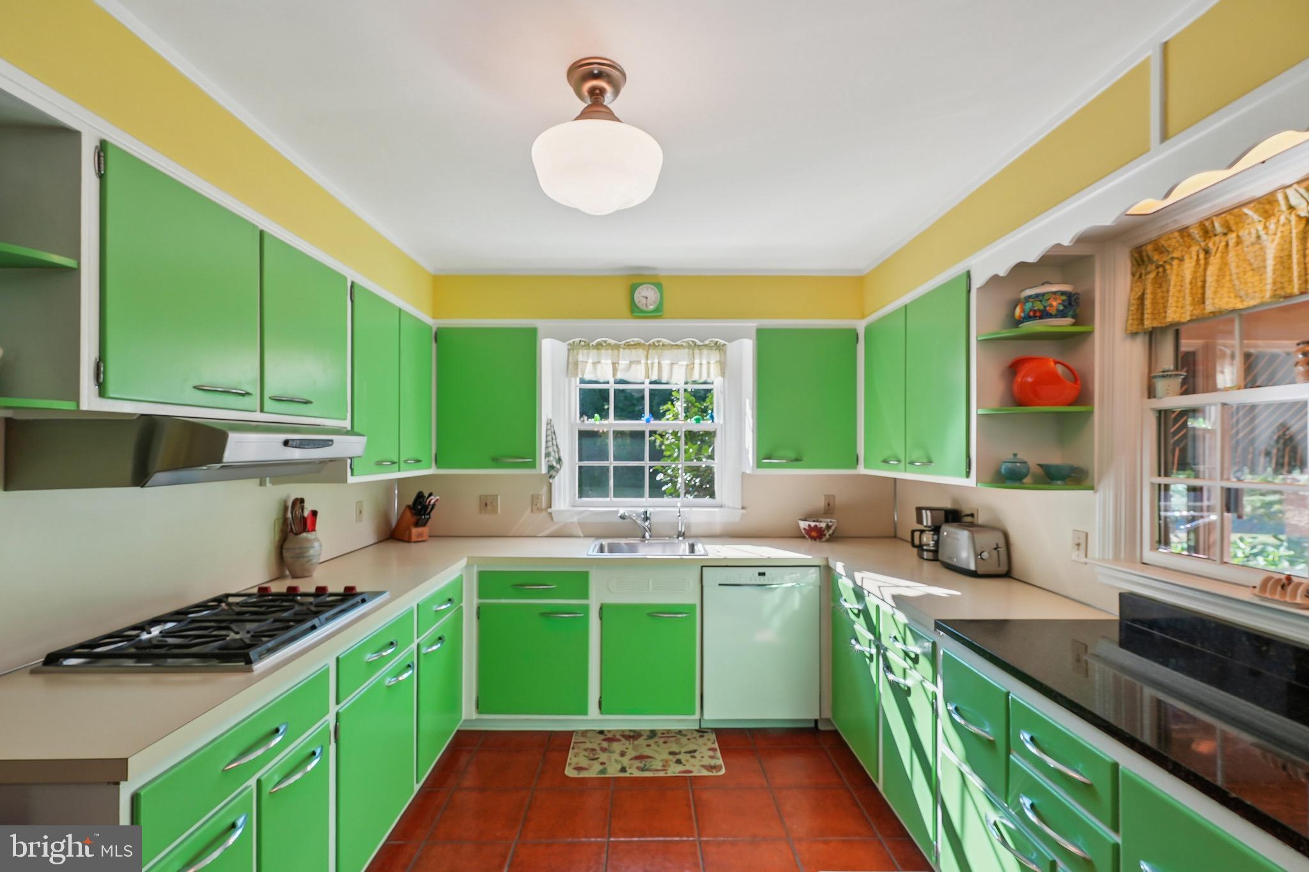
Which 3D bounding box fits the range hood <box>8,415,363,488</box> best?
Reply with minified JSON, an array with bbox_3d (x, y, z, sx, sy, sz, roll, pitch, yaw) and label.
[{"bbox_3d":[-1.338,0.044,1.799,0.530,0.185,0.770,0,-1,-1],"label":"range hood"}]

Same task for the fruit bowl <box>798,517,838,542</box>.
[{"bbox_3d":[0.982,0.566,3.500,0.236,0.125,0.236,0,-1,0],"label":"fruit bowl"}]

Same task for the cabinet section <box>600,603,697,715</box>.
[{"bbox_3d":[-0.030,1.138,3.240,0.490,0.570,0.560,0,-1,-1],"label":"cabinet section"}]

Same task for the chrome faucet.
[{"bbox_3d":[-0.103,0.538,3.424,0.065,0.180,0.245,-1,-1,42],"label":"chrome faucet"}]

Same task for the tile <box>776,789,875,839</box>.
[{"bbox_3d":[0.677,1.520,2.338,0.335,0.012,0.322,0,-1,-1],"label":"tile"}]

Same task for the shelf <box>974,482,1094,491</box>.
[{"bbox_3d":[1.354,0.179,2.062,0.320,0.019,0.175,0,-1,-1],"label":"shelf"}]

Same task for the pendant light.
[{"bbox_3d":[-0.149,-0.764,1.533,0.343,0.366,0.343,0,-1,-1],"label":"pendant light"}]

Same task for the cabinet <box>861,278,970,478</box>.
[{"bbox_3d":[1.345,-0.218,2.725,0.340,0.800,1.080,0,-1,-1],"label":"cabinet"}]

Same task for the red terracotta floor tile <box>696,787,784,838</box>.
[{"bbox_3d":[0.332,1.520,2.336,0.330,0.013,0.330,0,-1,-1],"label":"red terracotta floor tile"}]

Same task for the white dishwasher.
[{"bbox_3d":[0.548,1.083,3.279,0.603,0.809,0.600,0,-1,-1],"label":"white dishwasher"}]

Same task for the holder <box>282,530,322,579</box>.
[{"bbox_3d":[-1.536,0.517,2.535,0.150,0.190,0.150,0,-1,-1],"label":"holder"}]

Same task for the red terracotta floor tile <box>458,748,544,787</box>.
[{"bbox_3d":[-0.688,1.523,2.659,0.330,0.013,0.330,0,-1,-1],"label":"red terracotta floor tile"}]

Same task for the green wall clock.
[{"bbox_3d":[-0.043,-0.769,3.256,0.180,0.190,0.045,0,-1,-1],"label":"green wall clock"}]

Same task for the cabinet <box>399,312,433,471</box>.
[{"bbox_3d":[-1.388,-0.214,3.028,0.345,0.795,0.430,0,-1,-1],"label":"cabinet"}]

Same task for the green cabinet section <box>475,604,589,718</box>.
[{"bbox_3d":[-0.617,1.136,3.230,0.565,0.570,0.560,0,-1,-1],"label":"green cabinet section"}]

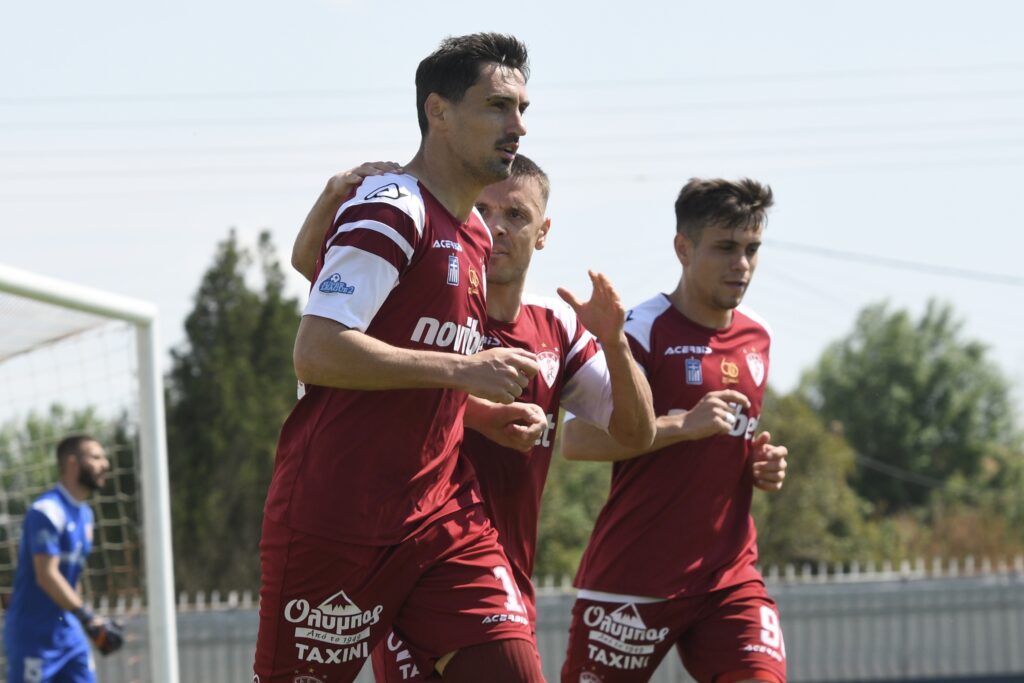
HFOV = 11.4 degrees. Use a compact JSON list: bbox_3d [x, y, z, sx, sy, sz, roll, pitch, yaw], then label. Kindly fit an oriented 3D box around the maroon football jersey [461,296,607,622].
[{"bbox_3d":[-0.027,0.217,9.600,0.490,0.630,0.310,-2,-4,-12],"label":"maroon football jersey"}]

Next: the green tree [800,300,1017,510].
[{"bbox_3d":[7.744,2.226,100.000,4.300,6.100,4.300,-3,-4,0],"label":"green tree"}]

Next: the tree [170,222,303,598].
[{"bbox_3d":[-3.846,1.701,72.000,2.200,6.600,2.200,-3,-4,0],"label":"tree"}]

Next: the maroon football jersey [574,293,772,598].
[{"bbox_3d":[0.319,0.210,10.250,0.480,0.620,0.320,0,0,-38],"label":"maroon football jersey"}]

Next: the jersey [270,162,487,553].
[{"bbox_3d":[-0.231,0.030,9.000,0.360,0.650,0.490,3,0,30],"label":"jersey"}]

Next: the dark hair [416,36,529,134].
[{"bbox_3d":[-0.069,-0.454,9.000,0.210,0.180,0.175,-5,-4,32],"label":"dark hair"}]

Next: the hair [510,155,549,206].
[{"bbox_3d":[-0.005,-0.292,9.600,0.160,0.125,0.190,-3,-4,10],"label":"hair"}]

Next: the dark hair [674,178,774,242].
[{"bbox_3d":[0.425,-0.256,10.250,0.175,0.140,0.210,1,3,-45],"label":"dark hair"}]

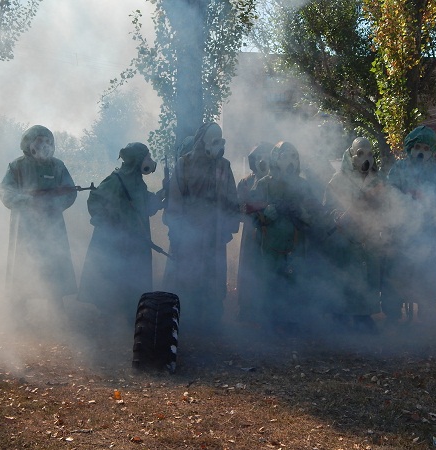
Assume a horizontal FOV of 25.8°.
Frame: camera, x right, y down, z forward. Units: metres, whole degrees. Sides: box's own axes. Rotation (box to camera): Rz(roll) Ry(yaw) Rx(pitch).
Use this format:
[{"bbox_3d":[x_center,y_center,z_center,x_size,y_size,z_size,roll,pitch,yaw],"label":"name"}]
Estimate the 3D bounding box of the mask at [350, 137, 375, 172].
[{"bbox_3d":[1.293,-0.629,8.500,0.210,0.310,0.270,-1,4,-12],"label":"mask"}]

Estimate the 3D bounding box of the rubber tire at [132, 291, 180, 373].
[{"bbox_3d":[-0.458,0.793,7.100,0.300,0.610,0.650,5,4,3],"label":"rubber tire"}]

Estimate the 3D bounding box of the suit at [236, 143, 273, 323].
[{"bbox_3d":[0.420,0.071,9.000,0.600,1.710,0.450,-1,4,-14],"label":"suit"}]

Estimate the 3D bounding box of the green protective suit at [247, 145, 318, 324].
[{"bbox_3d":[0.599,0.095,8.650,0.650,1.700,0.460,0,4,-5],"label":"green protective suit"}]

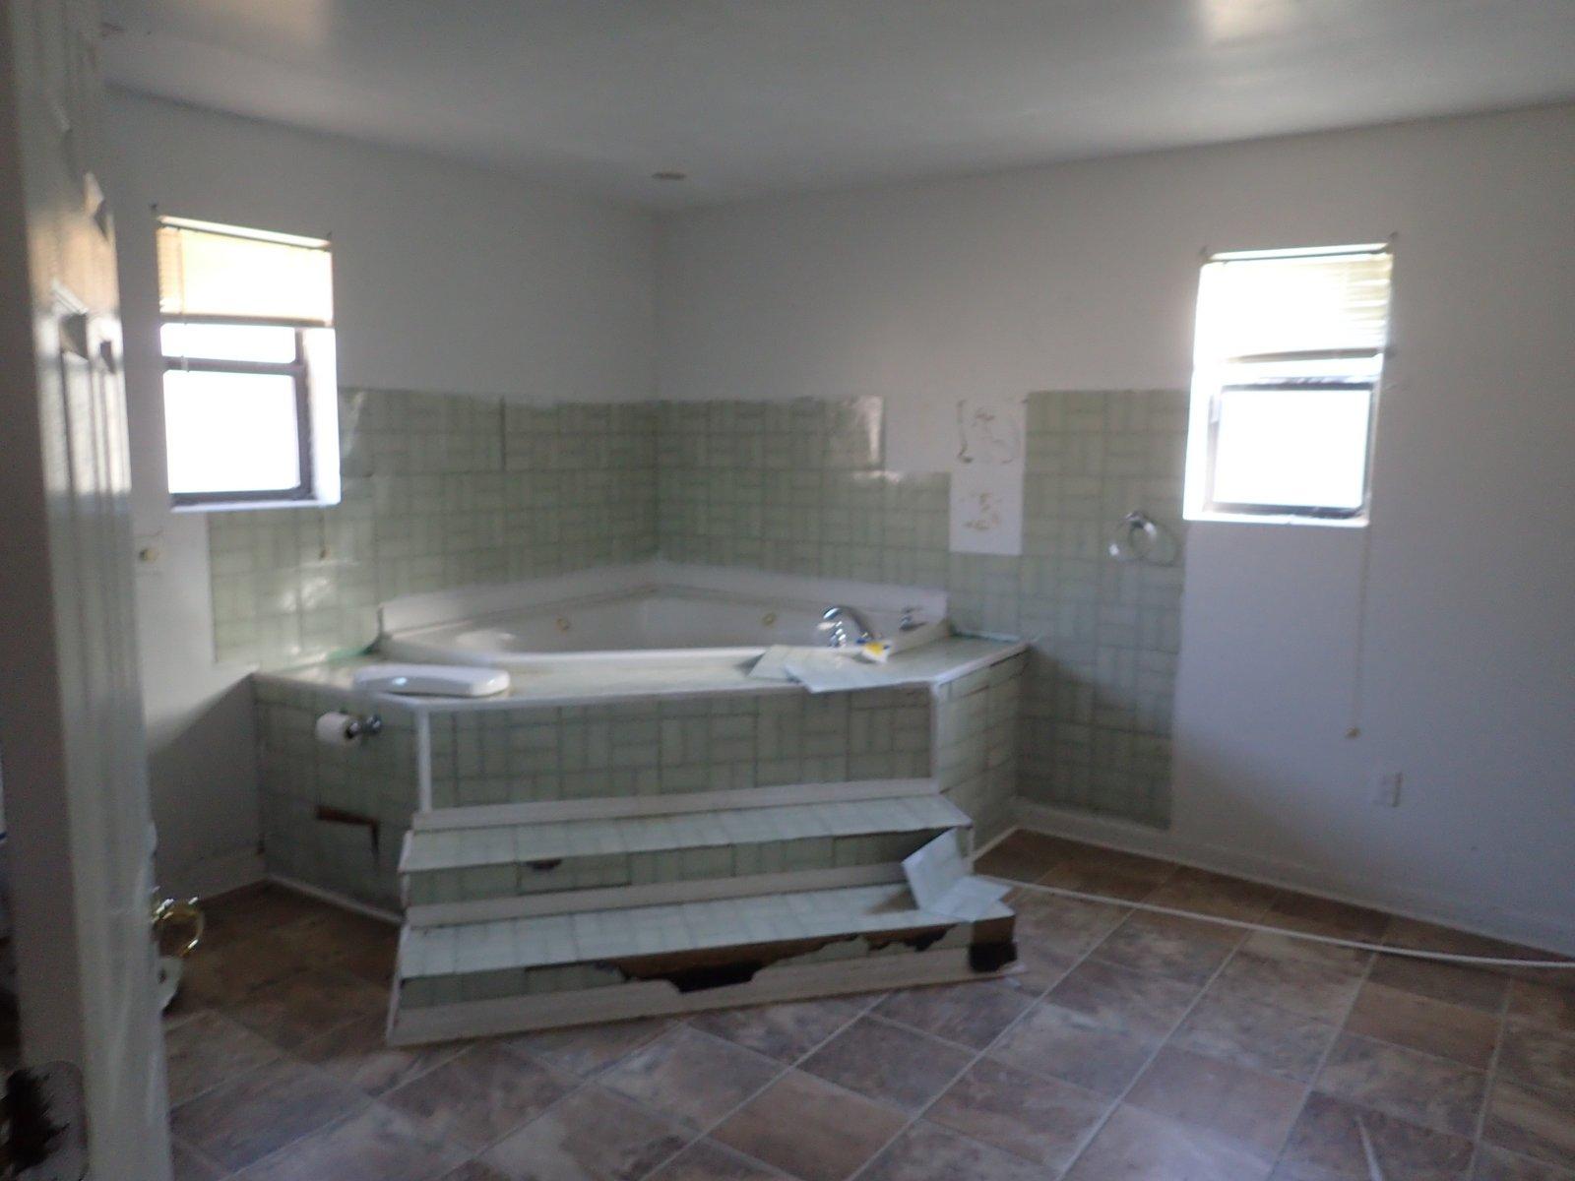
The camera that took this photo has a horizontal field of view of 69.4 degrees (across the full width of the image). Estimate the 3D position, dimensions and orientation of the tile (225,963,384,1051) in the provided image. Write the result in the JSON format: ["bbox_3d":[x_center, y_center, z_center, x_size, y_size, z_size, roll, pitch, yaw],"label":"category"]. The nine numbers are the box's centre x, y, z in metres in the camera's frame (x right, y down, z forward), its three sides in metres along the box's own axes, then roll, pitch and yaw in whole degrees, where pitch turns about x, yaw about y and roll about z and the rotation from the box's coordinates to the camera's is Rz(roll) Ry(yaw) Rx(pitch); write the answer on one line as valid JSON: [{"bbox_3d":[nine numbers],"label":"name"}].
[{"bbox_3d":[-1.228,1.078,2.956,0.328,0.010,0.328,7,10,35],"label":"tile"}]

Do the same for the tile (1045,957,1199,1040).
[{"bbox_3d":[0.889,1.071,3.005,0.315,0.010,0.315,7,10,36],"label":"tile"}]

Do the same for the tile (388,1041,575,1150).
[{"bbox_3d":[-0.670,1.120,2.548,0.315,0.010,0.315,7,10,36],"label":"tile"}]

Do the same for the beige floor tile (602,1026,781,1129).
[{"bbox_3d":[-0.220,1.138,2.648,0.328,0.010,0.328,7,10,35],"label":"beige floor tile"}]

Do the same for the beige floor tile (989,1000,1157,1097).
[{"bbox_3d":[0.713,1.131,2.802,0.328,0.010,0.328,7,10,35],"label":"beige floor tile"}]

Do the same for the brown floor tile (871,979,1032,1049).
[{"bbox_3d":[0.434,1.076,2.938,0.315,0.010,0.315,7,10,36],"label":"brown floor tile"}]

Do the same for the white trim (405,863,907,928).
[{"bbox_3d":[-0.236,0.854,3.208,1.587,0.060,0.020,-1,8,-15],"label":"white trim"}]

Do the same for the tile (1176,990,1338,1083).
[{"bbox_3d":[1.179,1.128,2.879,0.328,0.010,0.328,7,10,35],"label":"tile"}]

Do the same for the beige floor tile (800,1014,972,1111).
[{"bbox_3d":[0.240,1.111,2.680,0.315,0.010,0.315,7,10,36],"label":"beige floor tile"}]

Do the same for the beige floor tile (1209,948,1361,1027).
[{"bbox_3d":[1.373,1.093,3.148,0.328,0.010,0.328,7,10,35],"label":"beige floor tile"}]

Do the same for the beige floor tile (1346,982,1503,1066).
[{"bbox_3d":[1.645,1.125,2.956,0.328,0.010,0.328,7,10,35],"label":"beige floor tile"}]

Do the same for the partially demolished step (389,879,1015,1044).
[{"bbox_3d":[-0.192,0.963,3.016,1.595,0.175,0.260,-1,9,-14],"label":"partially demolished step"}]

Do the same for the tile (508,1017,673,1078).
[{"bbox_3d":[-0.491,1.106,2.841,0.328,0.010,0.328,7,10,35],"label":"tile"}]

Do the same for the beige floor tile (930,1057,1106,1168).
[{"bbox_3d":[0.500,1.142,2.488,0.315,0.010,0.315,7,10,36],"label":"beige floor tile"}]

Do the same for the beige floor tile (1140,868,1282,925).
[{"bbox_3d":[1.394,1.008,3.744,0.328,0.010,0.328,7,10,35],"label":"beige floor tile"}]

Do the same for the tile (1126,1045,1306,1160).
[{"bbox_3d":[0.955,1.137,2.555,0.315,0.010,0.315,7,10,36],"label":"tile"}]

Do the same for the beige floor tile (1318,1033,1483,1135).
[{"bbox_3d":[1.410,1.133,2.621,0.315,0.010,0.315,7,10,36],"label":"beige floor tile"}]

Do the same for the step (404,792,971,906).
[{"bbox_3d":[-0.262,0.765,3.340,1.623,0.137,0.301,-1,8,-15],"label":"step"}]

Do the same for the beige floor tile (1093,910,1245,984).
[{"bbox_3d":[1.083,1.036,3.263,0.315,0.010,0.315,7,10,36],"label":"beige floor tile"}]

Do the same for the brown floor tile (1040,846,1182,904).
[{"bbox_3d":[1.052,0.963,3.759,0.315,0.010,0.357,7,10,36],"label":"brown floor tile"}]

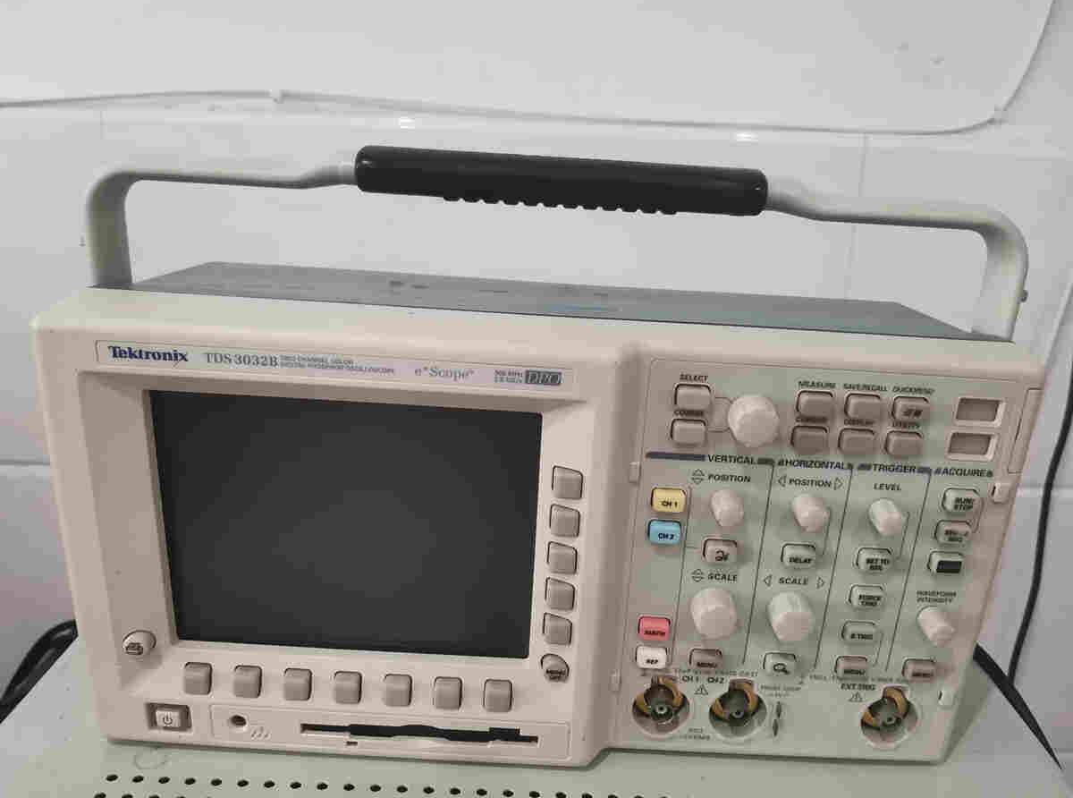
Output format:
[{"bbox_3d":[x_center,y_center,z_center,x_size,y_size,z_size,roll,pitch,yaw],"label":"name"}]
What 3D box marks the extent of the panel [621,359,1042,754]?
[{"bbox_3d":[0.105,0.071,0.307,0.136,0.167,0.020,3,18,0],"label":"panel"}]

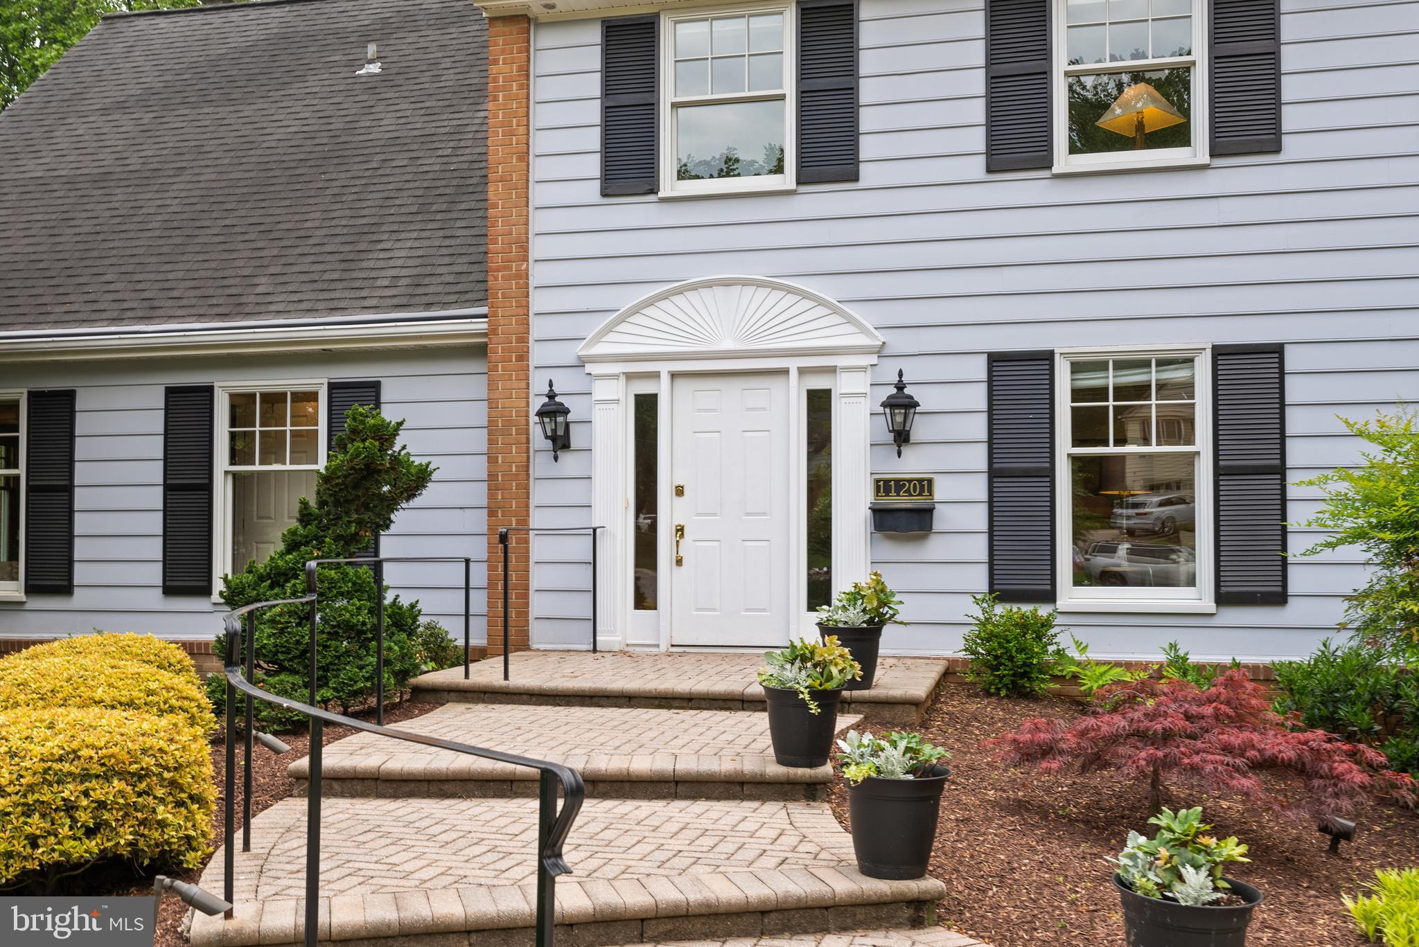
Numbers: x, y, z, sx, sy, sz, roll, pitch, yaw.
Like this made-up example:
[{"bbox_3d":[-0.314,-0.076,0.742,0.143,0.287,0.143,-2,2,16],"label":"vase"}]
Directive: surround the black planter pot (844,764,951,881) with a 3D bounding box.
[{"bbox_3d":[0.658,1.219,4.720,0.400,0.360,0.400,-1,-2,13],"label":"black planter pot"}]

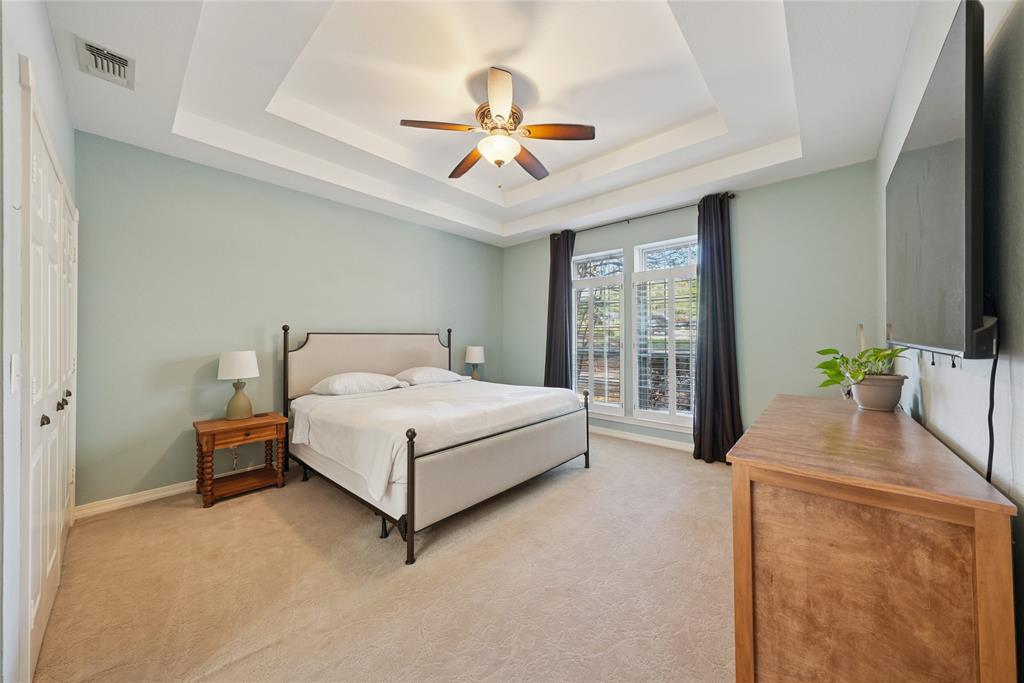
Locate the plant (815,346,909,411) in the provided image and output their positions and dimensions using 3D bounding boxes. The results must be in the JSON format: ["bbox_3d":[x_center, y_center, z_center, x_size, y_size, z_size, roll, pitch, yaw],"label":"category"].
[{"bbox_3d":[1.932,0.198,1.909,0.340,0.330,0.300,0,1,42],"label":"plant"}]

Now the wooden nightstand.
[{"bbox_3d":[-2.255,0.956,2.845,0.447,0.576,0.544,0,1,42],"label":"wooden nightstand"}]

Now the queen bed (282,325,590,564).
[{"bbox_3d":[-0.702,0.542,3.313,2.110,1.394,1.990,0,1,42],"label":"queen bed"}]

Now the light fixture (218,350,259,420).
[{"bbox_3d":[-2.340,0.370,2.926,0.285,0.596,0.285,0,1,42],"label":"light fixture"}]

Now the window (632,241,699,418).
[{"bbox_3d":[1.825,-0.114,3.901,0.875,2.085,0.100,0,1,42],"label":"window"}]

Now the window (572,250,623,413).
[{"bbox_3d":[1.095,-0.117,4.550,0.830,2.085,0.100,0,1,42],"label":"window"}]

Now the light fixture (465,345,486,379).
[{"bbox_3d":[-0.532,0.354,4.960,0.285,0.596,0.285,0,0,0],"label":"light fixture"}]

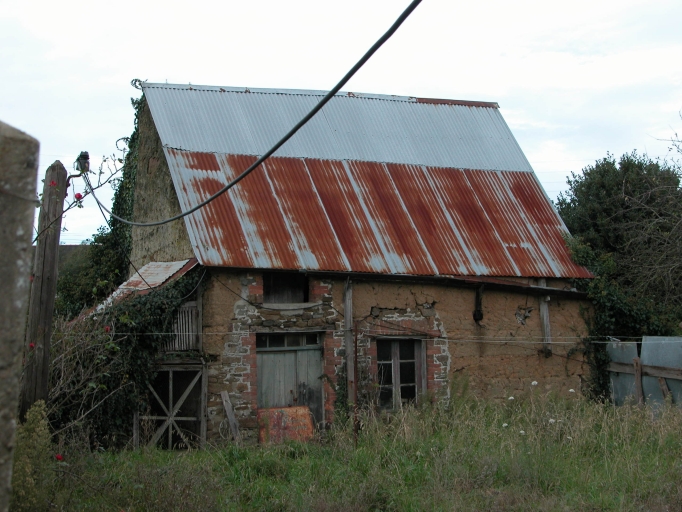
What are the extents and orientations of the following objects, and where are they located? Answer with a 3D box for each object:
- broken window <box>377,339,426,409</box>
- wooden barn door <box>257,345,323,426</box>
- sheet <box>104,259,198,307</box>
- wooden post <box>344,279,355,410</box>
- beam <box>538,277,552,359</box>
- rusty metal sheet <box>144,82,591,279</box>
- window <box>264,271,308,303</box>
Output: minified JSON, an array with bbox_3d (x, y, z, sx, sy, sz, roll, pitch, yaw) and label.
[{"bbox_3d":[1.024,2.015,20.686,0.951,1.229,0.170,1,-6,-24],"label":"broken window"},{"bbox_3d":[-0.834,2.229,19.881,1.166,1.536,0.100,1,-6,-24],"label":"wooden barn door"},{"bbox_3d":[-3.250,0.488,19.668,1.300,0.750,2.000,1,-6,-24],"label":"sheet"},{"bbox_3d":[0.144,1.620,20.081,0.130,2.475,0.130,0,-5,-25],"label":"wooden post"},{"bbox_3d":[3.641,1.103,21.754,0.160,1.375,0.160,-4,-4,-25],"label":"beam"},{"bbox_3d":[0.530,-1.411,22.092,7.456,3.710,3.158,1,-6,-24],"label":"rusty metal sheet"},{"bbox_3d":[-0.900,0.515,19.994,0.828,0.525,0.150,1,-6,-24],"label":"window"}]

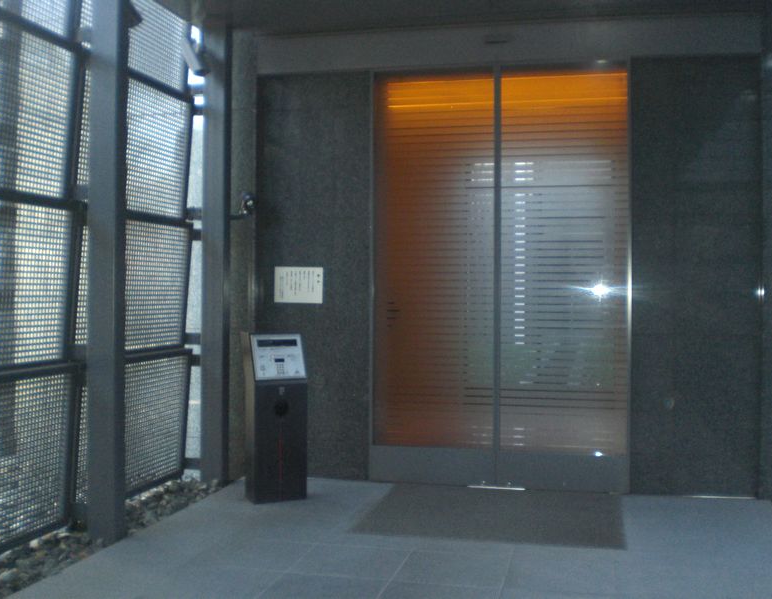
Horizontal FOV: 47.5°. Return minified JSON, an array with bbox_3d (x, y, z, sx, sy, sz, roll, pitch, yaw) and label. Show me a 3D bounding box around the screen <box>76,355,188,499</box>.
[{"bbox_3d":[-1.738,0.876,6.118,0.050,0.899,1.581,6,2,13],"label":"screen"}]

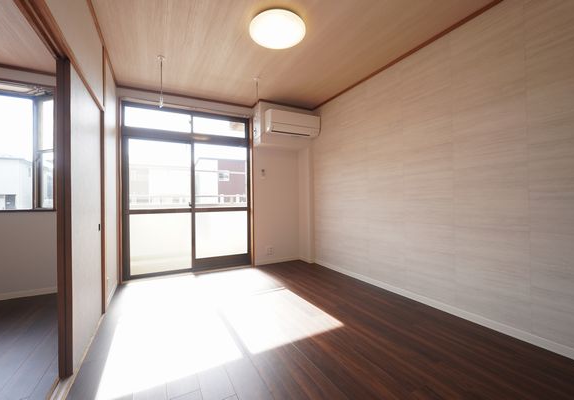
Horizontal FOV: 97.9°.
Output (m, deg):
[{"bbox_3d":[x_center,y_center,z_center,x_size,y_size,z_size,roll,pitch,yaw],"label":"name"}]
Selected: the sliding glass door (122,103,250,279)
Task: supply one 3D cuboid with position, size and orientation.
[{"bbox_3d":[-1.314,-0.113,3.521,1.680,2.250,0.100,0,0,-27],"label":"sliding glass door"}]

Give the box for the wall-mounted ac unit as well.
[{"bbox_3d":[0.101,-1.107,3.673,0.800,0.295,0.225,0,0,-27],"label":"wall-mounted ac unit"}]

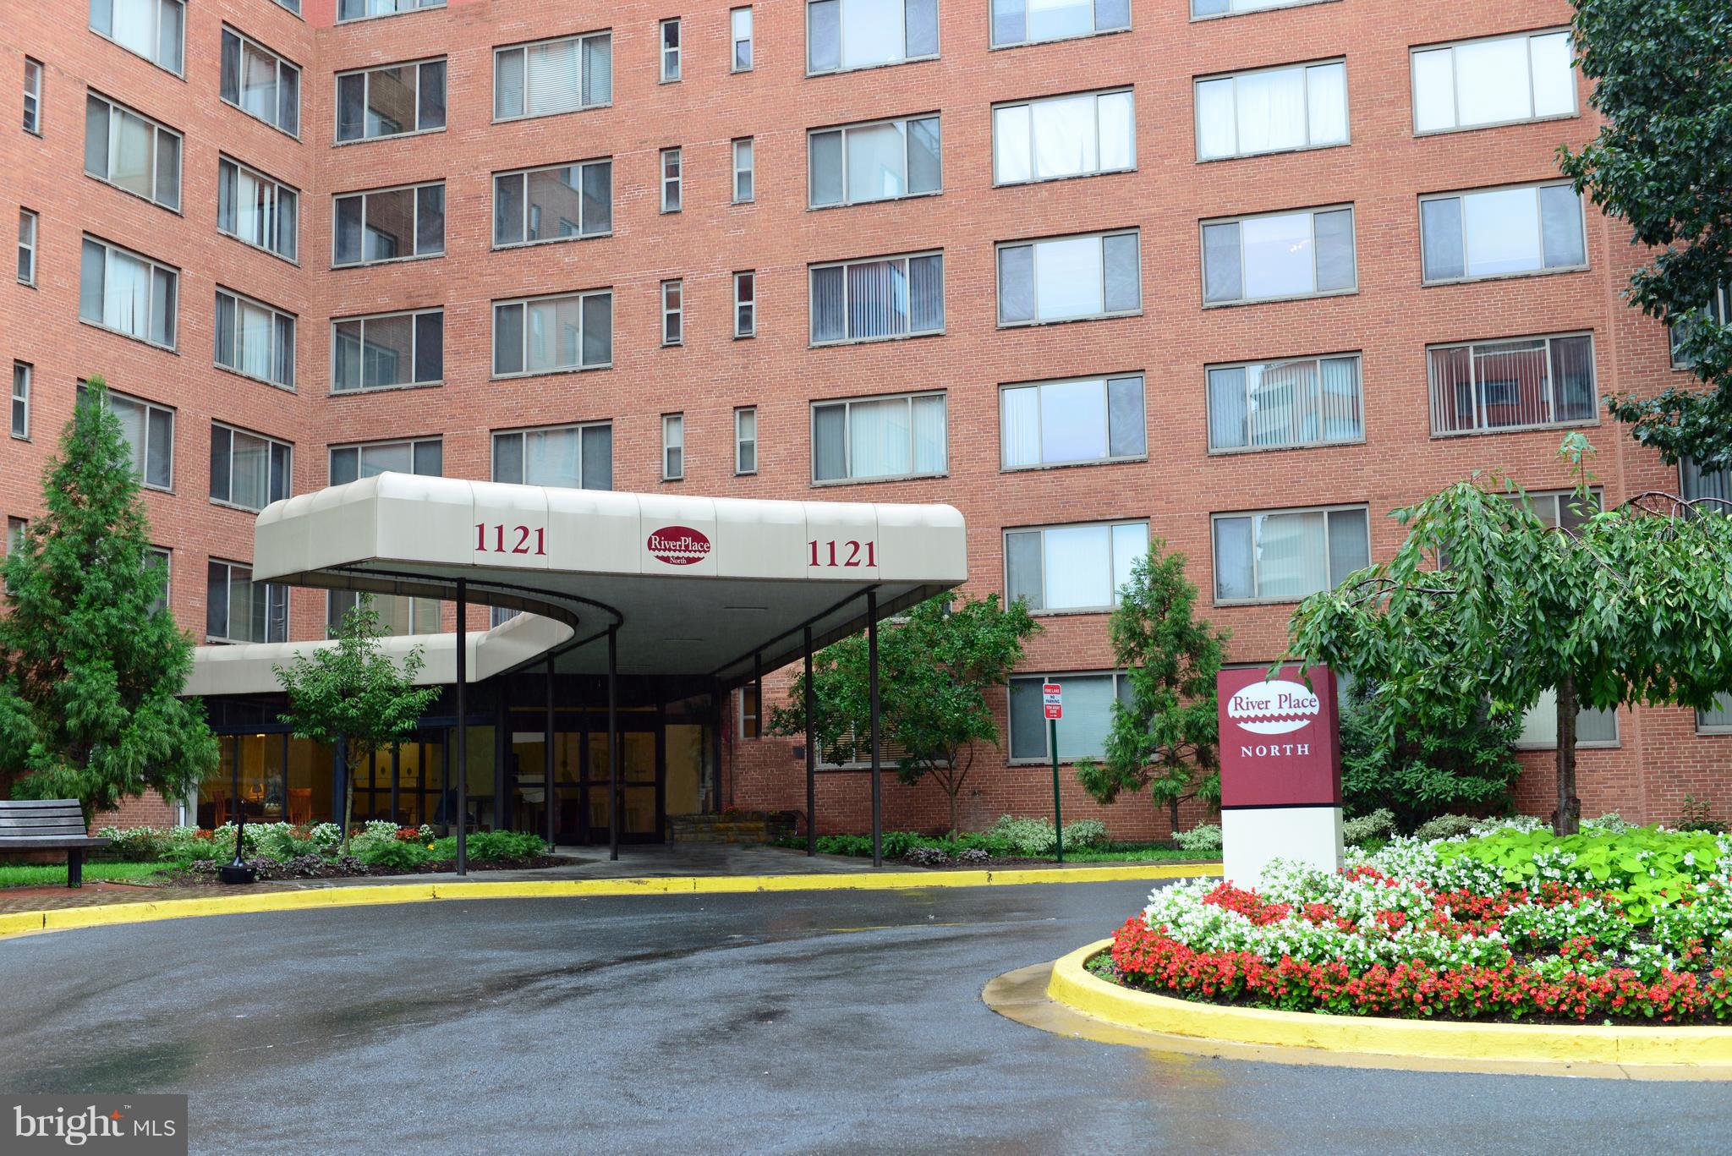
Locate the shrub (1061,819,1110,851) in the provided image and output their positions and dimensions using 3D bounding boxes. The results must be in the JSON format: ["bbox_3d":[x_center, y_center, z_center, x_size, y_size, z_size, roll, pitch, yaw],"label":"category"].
[{"bbox_3d":[3.651,4.255,33.534,0.785,0.535,0.800,-1,-7,0],"label":"shrub"}]

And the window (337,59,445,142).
[{"bbox_3d":[-10.065,-10.087,42.871,2.720,1.640,0.150,-4,-8,19],"label":"window"}]

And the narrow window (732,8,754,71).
[{"bbox_3d":[-2.460,-10.684,40.132,0.440,1.280,0.130,-4,-8,18],"label":"narrow window"}]

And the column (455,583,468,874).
[{"bbox_3d":[-4.182,1.546,20.900,0.090,3.052,0.090,-1,-8,0],"label":"column"}]

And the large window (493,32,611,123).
[{"bbox_3d":[-6.387,-10.223,41.263,2.652,1.517,0.120,-4,-8,18],"label":"large window"}]

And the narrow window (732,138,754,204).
[{"bbox_3d":[-2.412,-8.007,39.783,0.440,1.280,0.130,-4,-8,18],"label":"narrow window"}]

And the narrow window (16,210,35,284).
[{"bbox_3d":[-14.355,-5.631,34.540,0.120,1.270,0.450,-4,-8,19],"label":"narrow window"}]

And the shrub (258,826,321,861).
[{"bbox_3d":[-7.643,3.517,26.800,0.776,0.449,0.800,-1,-8,0],"label":"shrub"}]

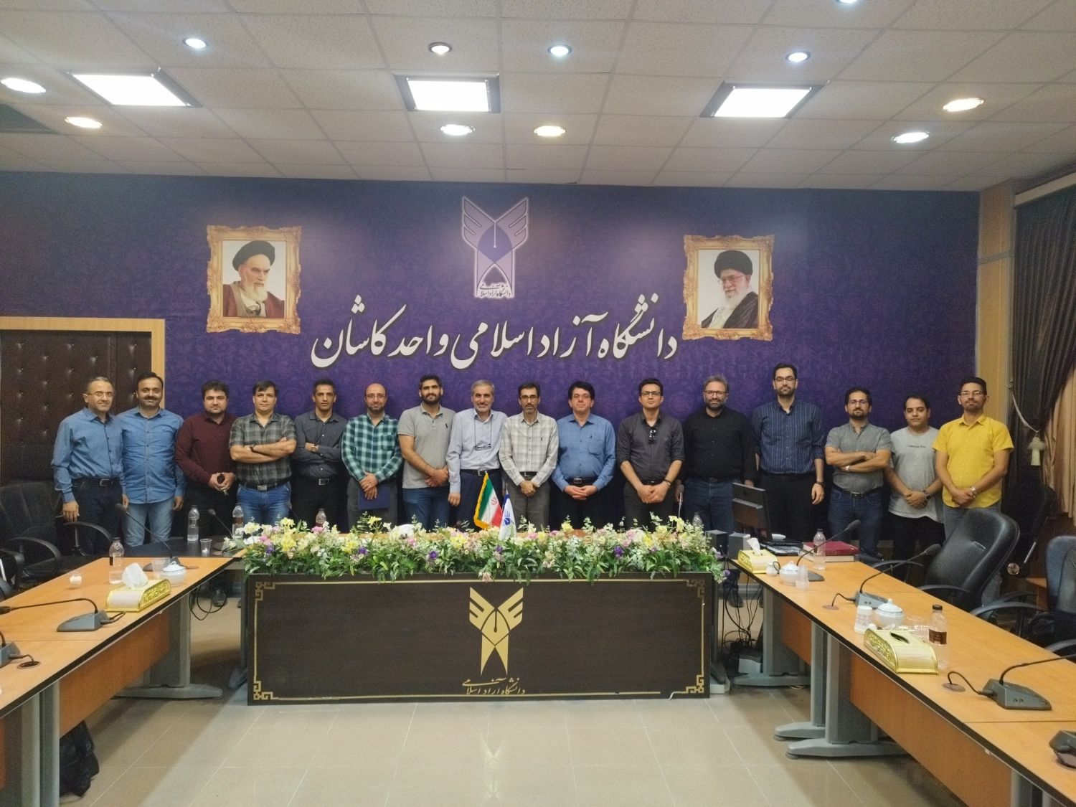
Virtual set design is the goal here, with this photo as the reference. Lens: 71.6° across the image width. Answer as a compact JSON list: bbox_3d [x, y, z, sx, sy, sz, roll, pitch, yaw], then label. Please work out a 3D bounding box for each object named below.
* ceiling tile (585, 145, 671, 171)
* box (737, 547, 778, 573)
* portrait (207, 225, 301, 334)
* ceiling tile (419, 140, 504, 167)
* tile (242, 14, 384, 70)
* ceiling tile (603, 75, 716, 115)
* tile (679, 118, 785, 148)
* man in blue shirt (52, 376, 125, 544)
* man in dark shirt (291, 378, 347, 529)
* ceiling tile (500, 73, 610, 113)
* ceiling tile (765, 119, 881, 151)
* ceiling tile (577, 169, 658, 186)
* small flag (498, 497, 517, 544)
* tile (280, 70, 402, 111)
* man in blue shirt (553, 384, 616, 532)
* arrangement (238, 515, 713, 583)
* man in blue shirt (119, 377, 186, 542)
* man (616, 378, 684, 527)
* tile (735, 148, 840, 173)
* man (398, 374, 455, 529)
[{"bbox_3d":[0.665,-1.825,5.537,0.600,0.020,0.600,1,2,-2],"label":"ceiling tile"},{"bbox_3d":[1.211,0.862,4.104,0.140,0.082,0.285,1,1,1],"label":"box"},{"bbox_3d":[-2.332,-1.020,6.116,0.772,0.882,0.030,0,1,-3],"label":"portrait"},{"bbox_3d":[-0.536,-1.817,5.456,0.600,0.020,0.600,1,1,-2],"label":"ceiling tile"},{"bbox_3d":[-1.086,-1.786,3.687,0.600,0.020,0.600,1,1,-2],"label":"tile"},{"bbox_3d":[0.694,-1.781,4.316,0.600,0.020,0.600,1,1,-2],"label":"ceiling tile"},{"bbox_3d":[1.261,-1.770,4.864,0.595,0.020,0.590,1,1,-2],"label":"tile"},{"bbox_3d":[-3.357,0.678,5.586,0.310,1.765,0.490,2,2,43],"label":"man in blue shirt"},{"bbox_3d":[-1.711,0.705,5.833,0.500,1.795,0.330,0,1,-13],"label":"man in dark shirt"},{"bbox_3d":[0.094,-1.787,4.300,0.600,0.020,0.600,1,1,-2],"label":"ceiling tile"},{"bbox_3d":[1.878,-1.782,4.933,0.600,0.020,0.600,1,1,-2],"label":"ceiling tile"},{"bbox_3d":[0.650,-1.841,6.058,0.600,0.020,0.440,1,2,-2],"label":"ceiling tile"},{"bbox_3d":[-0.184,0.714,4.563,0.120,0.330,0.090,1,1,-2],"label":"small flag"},{"bbox_3d":[-1.102,-1.798,4.266,0.600,0.020,0.600,1,1,-2],"label":"tile"},{"bbox_3d":[0.358,0.710,5.878,0.500,1.764,0.330,1,1,6],"label":"man in blue shirt"},{"bbox_3d":[-0.333,0.810,4.250,2.720,0.320,0.360,1,2,-3],"label":"arrangement"},{"bbox_3d":[-2.970,0.651,5.727,0.510,1.778,0.300,0,2,-19],"label":"man in blue shirt"},{"bbox_3d":[0.894,0.696,6.010,0.540,1.804,0.340,1,1,2],"label":"man"},{"bbox_3d":[1.887,-1.814,5.569,0.600,0.020,0.600,0,1,-2],"label":"tile"},{"bbox_3d":[-0.841,0.686,5.675,0.500,1.815,0.320,0,1,-5],"label":"man"}]

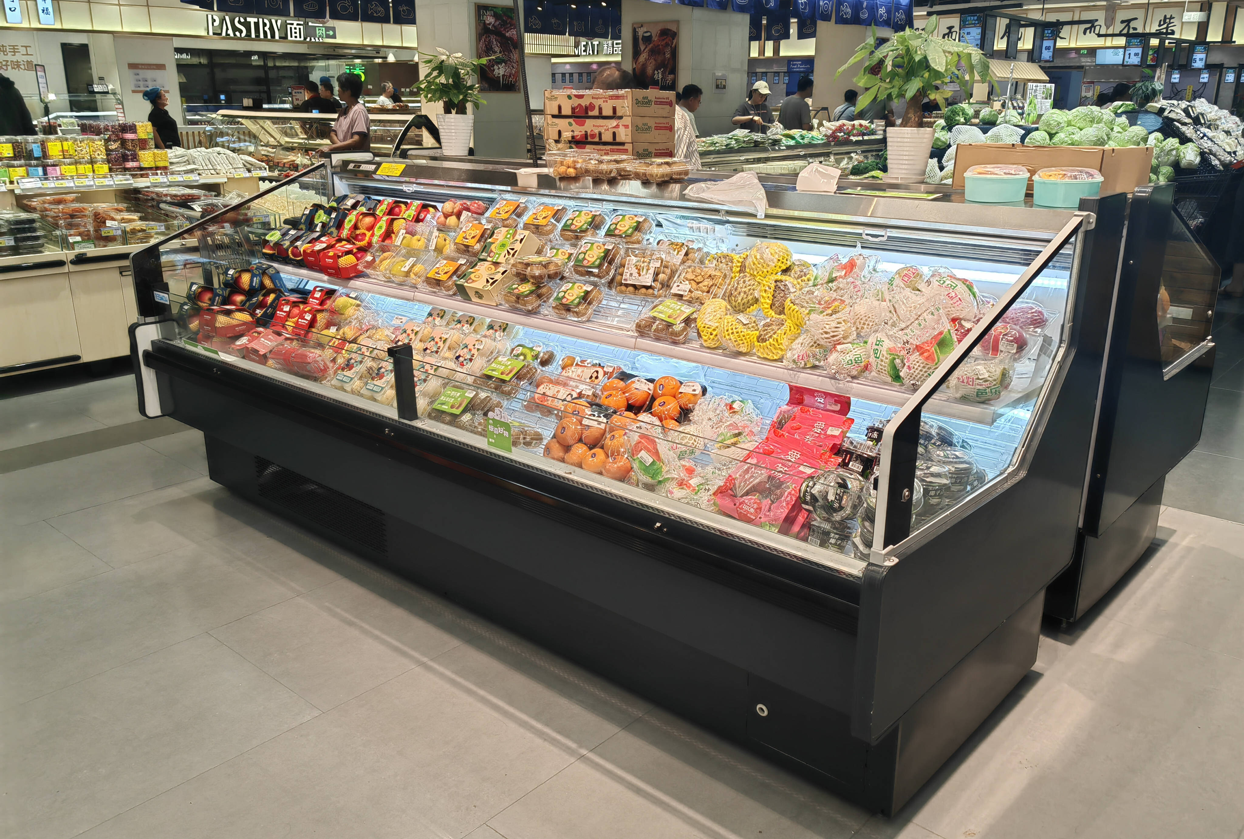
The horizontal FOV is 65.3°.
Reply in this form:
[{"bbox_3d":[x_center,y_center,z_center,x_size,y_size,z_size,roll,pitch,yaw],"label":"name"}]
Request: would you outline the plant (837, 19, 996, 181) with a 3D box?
[{"bbox_3d":[0.876,-0.946,2.892,0.456,0.462,0.420,5,18,15],"label":"plant"}]

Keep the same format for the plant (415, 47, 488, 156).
[{"bbox_3d":[-0.734,-1.374,4.201,0.324,0.448,0.307,-2,17,-9],"label":"plant"}]

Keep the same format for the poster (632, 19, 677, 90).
[{"bbox_3d":[0.392,-4.245,11.350,0.671,0.763,0.030,14,22,37],"label":"poster"}]

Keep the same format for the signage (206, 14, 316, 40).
[{"bbox_3d":[-6.007,-6.612,16.427,2.030,0.313,0.100,-16,24,-41],"label":"signage"}]

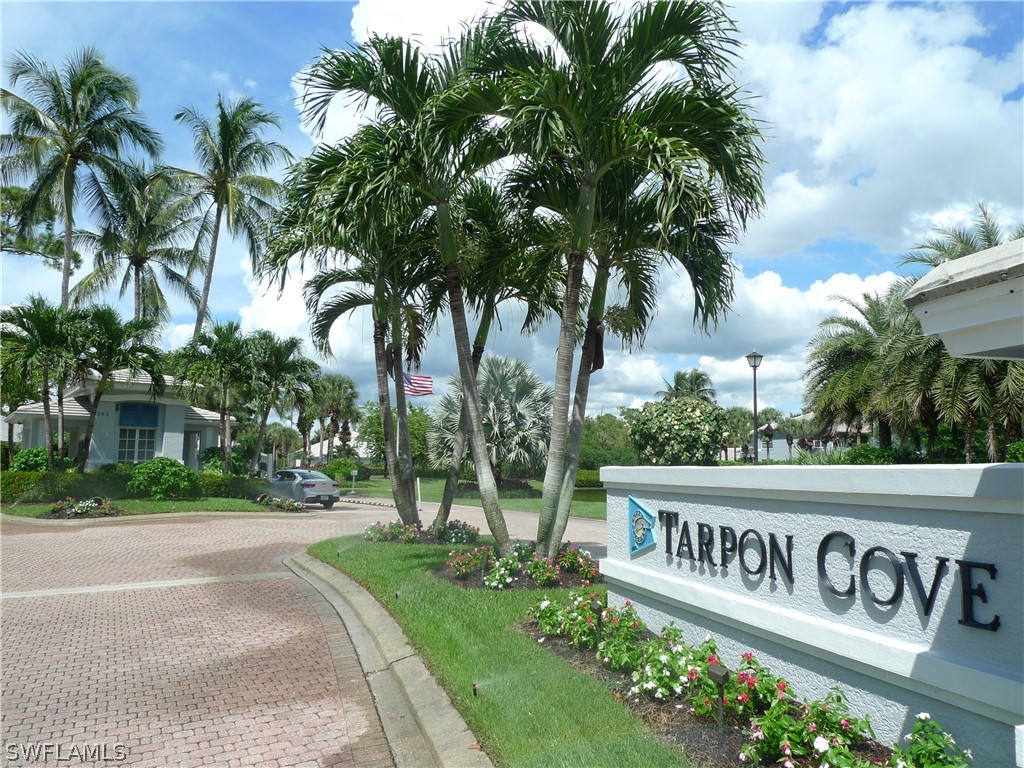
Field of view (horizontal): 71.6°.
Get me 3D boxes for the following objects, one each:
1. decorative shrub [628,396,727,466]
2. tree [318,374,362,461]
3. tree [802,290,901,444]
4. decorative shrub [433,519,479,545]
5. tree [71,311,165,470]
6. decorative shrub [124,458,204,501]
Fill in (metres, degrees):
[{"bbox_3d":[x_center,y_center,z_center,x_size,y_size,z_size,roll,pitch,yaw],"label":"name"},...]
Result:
[{"bbox_3d":[5.740,2.419,24.689,3.400,3.900,3.300,0,-7,0],"label":"decorative shrub"},{"bbox_3d":[-14.114,3.538,57.972,3.600,9.000,3.600,0,-7,0],"label":"tree"},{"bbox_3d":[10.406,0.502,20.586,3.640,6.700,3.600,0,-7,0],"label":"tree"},{"bbox_3d":[-1.071,2.809,13.767,0.880,0.450,0.800,0,-7,0],"label":"decorative shrub"},{"bbox_3d":[-15.901,0.676,28.320,3.740,7.690,3.500,0,-7,0],"label":"tree"},{"bbox_3d":[-13.371,3.658,27.359,2.970,1.720,2.600,0,-7,0],"label":"decorative shrub"}]

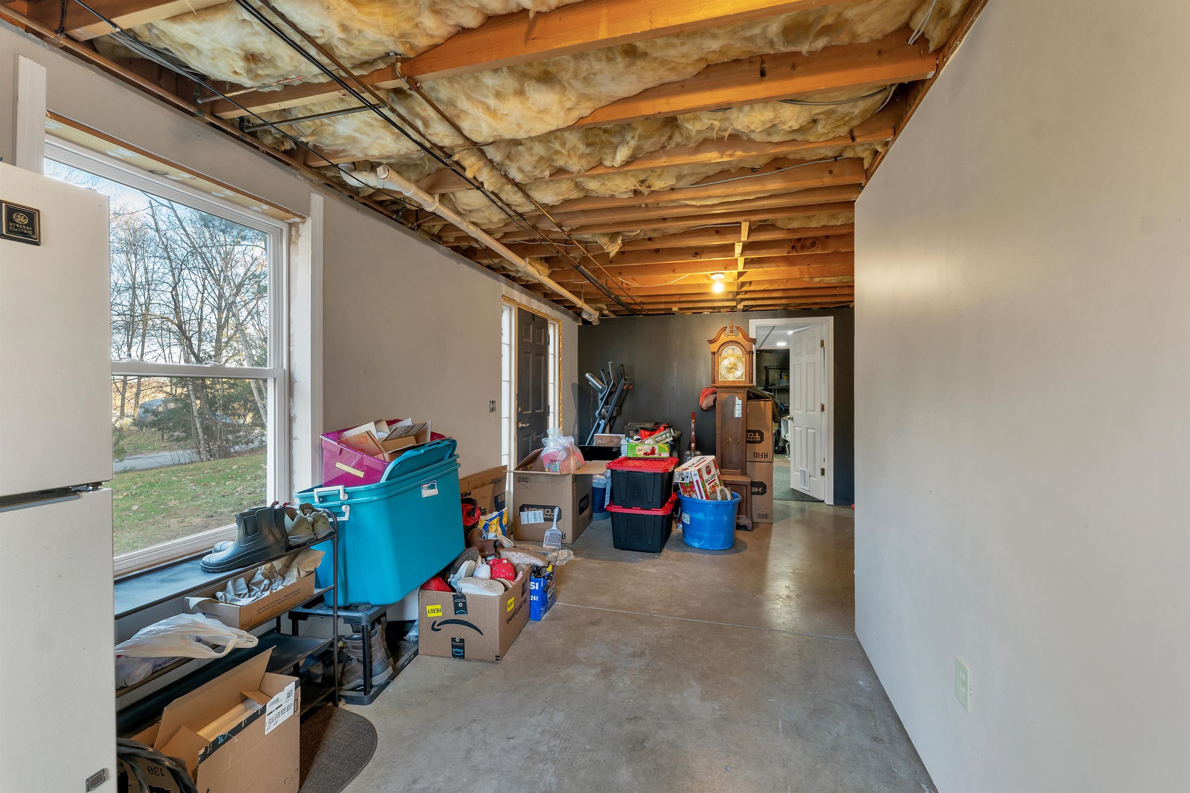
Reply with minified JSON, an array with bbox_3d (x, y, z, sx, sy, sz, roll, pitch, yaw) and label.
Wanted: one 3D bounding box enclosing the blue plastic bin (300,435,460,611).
[{"bbox_3d":[-0.976,0.593,2.248,0.433,0.554,0.736,-3,0,11],"label":"blue plastic bin"}]

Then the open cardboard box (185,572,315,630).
[{"bbox_3d":[-1.307,0.765,1.781,0.250,0.087,0.315,0,1,16],"label":"open cardboard box"}]

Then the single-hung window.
[{"bbox_3d":[-1.564,-0.105,1.754,0.091,1.381,0.847,1,1,15],"label":"single-hung window"}]

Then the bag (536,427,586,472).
[{"bbox_3d":[-0.321,0.536,4.374,0.440,0.430,0.360,0,1,16],"label":"bag"}]

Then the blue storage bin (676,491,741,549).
[{"bbox_3d":[0.973,1.032,3.948,0.534,0.413,0.534,1,1,15],"label":"blue storage bin"}]

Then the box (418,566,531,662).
[{"bbox_3d":[-0.645,1.168,2.582,0.430,0.335,0.465,0,1,10],"label":"box"}]

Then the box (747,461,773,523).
[{"bbox_3d":[1.588,0.934,4.885,0.494,0.590,0.665,1,1,15],"label":"box"}]

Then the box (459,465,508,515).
[{"bbox_3d":[-0.838,0.912,3.558,0.141,0.625,0.826,1,1,15],"label":"box"}]

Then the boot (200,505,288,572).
[{"bbox_3d":[-1.246,0.493,1.664,0.105,0.190,0.262,1,1,38],"label":"boot"}]

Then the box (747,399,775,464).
[{"bbox_3d":[1.667,0.356,5.156,0.550,0.635,0.620,0,1,16],"label":"box"}]

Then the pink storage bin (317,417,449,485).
[{"bbox_3d":[-1.131,0.385,2.546,0.390,0.310,0.550,14,9,13],"label":"pink storage bin"}]

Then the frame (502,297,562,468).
[{"bbox_3d":[-0.627,0.169,4.818,0.131,2.086,1.542,1,1,15],"label":"frame"}]

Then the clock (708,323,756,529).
[{"bbox_3d":[1.403,0.279,4.741,0.465,2.072,0.280,0,1,19],"label":"clock"}]

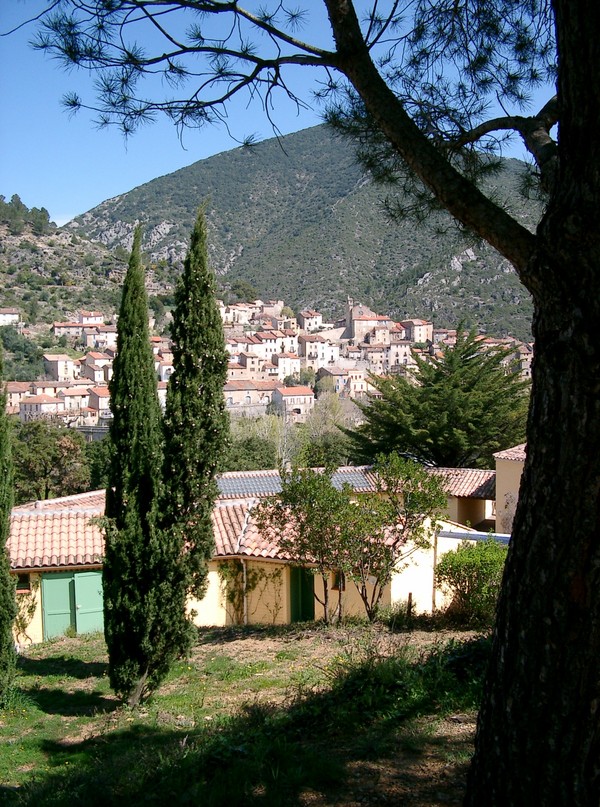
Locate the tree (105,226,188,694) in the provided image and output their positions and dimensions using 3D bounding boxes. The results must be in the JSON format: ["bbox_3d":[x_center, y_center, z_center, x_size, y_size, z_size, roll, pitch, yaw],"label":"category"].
[{"bbox_3d":[-2.731,1.121,15.300,1.500,8.500,1.500,0,3,0],"label":"tree"}]

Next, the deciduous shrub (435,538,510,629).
[{"bbox_3d":[4.898,4.996,24.000,2.150,2.450,2.100,0,3,0],"label":"deciduous shrub"}]

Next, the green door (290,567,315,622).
[{"bbox_3d":[0.086,5.948,26.500,0.860,1.930,0.090,1,4,26],"label":"green door"}]

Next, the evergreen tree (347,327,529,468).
[{"bbox_3d":[9.541,1.107,56.000,13.000,12.500,12.500,0,3,0],"label":"evergreen tree"}]

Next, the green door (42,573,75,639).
[{"bbox_3d":[-7.272,6.138,26.000,0.980,2.070,0.080,-1,4,-12],"label":"green door"}]

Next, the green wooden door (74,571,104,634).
[{"bbox_3d":[-6.313,6.146,26.100,1.000,2.050,0.080,-2,4,-20],"label":"green wooden door"}]

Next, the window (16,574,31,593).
[{"bbox_3d":[-8.247,5.329,25.600,0.450,0.620,0.120,-1,3,-15],"label":"window"}]

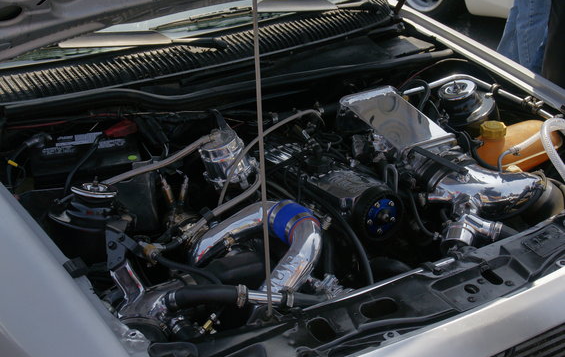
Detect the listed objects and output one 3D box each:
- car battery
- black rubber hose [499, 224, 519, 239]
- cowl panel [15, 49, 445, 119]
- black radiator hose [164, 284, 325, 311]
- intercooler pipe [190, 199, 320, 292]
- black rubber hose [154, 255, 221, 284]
[{"bbox_3d":[-0.501,0.014,2.461,0.265,0.190,0.178,-9,28,-11],"label":"car battery"},{"bbox_3d":[0.510,0.121,2.115,0.030,0.030,0.065,-26,35,-37],"label":"black rubber hose"},{"bbox_3d":[-0.076,-0.257,2.361,1.260,0.090,0.150,-12,30,-24],"label":"cowl panel"},{"bbox_3d":[-0.080,0.254,1.974,0.334,0.045,0.050,0,27,6],"label":"black radiator hose"},{"bbox_3d":[-0.069,0.158,2.116,0.280,0.165,0.200,-10,28,-14],"label":"intercooler pipe"},{"bbox_3d":[-0.211,0.203,2.087,0.150,0.045,0.030,8,29,21],"label":"black rubber hose"}]

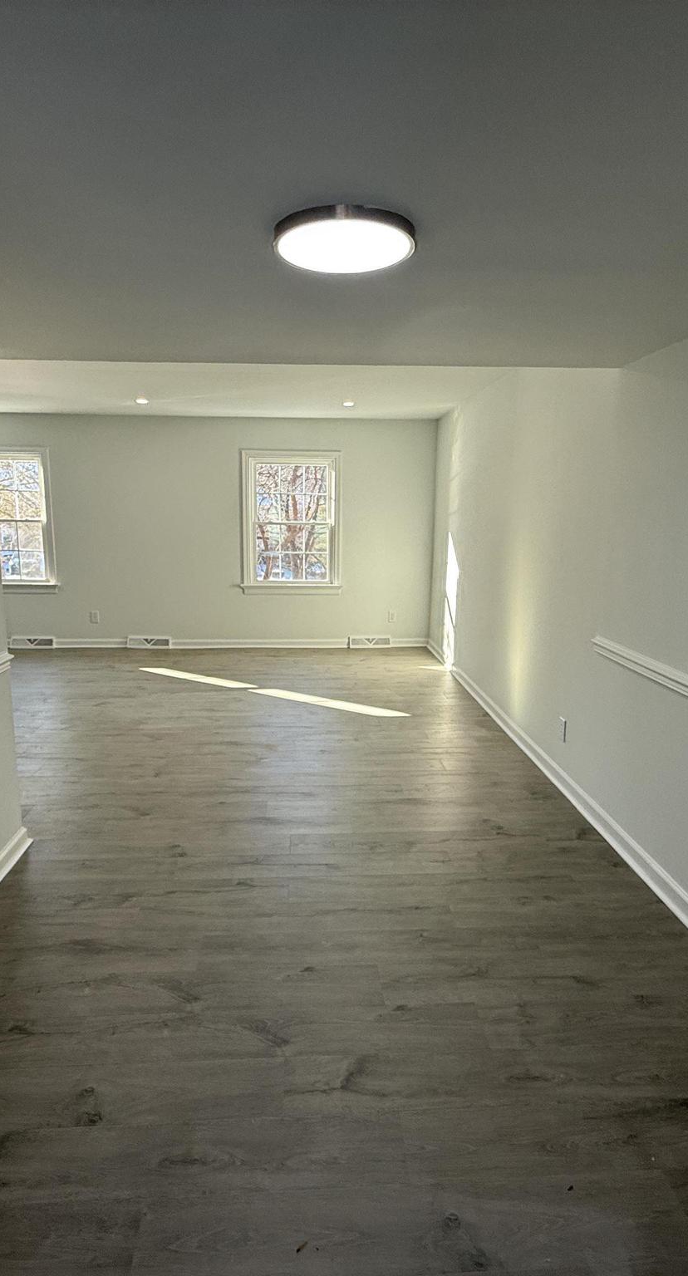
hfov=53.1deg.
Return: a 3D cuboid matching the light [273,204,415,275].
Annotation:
[{"bbox_3d":[0.002,-0.946,1.646,0.342,0.031,0.342,0,11,-4],"label":"light"}]

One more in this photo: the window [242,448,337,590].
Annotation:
[{"bbox_3d":[-0.558,-1.249,7.407,1.043,1.485,0.120,0,11,-4],"label":"window"}]

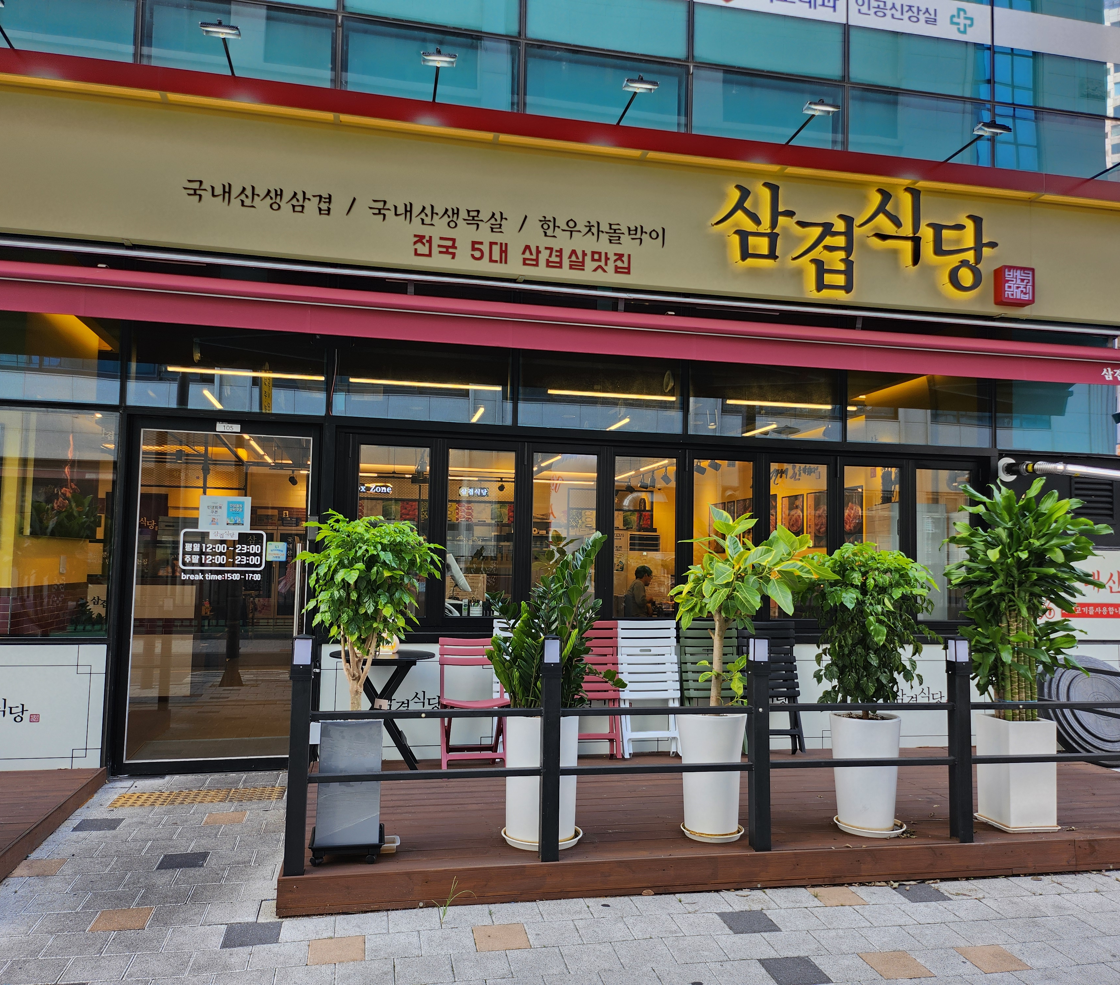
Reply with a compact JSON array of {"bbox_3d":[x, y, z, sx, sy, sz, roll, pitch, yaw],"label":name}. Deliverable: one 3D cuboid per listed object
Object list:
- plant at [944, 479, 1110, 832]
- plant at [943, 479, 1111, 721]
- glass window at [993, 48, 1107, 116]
[{"bbox_3d":[2.432,0.800,4.714,0.985,1.747,0.832,2,-4,-11],"label":"plant"},{"bbox_3d":[2.534,0.583,4.982,0.800,1.310,0.760,2,-4,-11],"label":"plant"},{"bbox_3d":[3.995,-3.304,7.361,1.093,0.452,0.070,2,-4,-11],"label":"glass window"}]

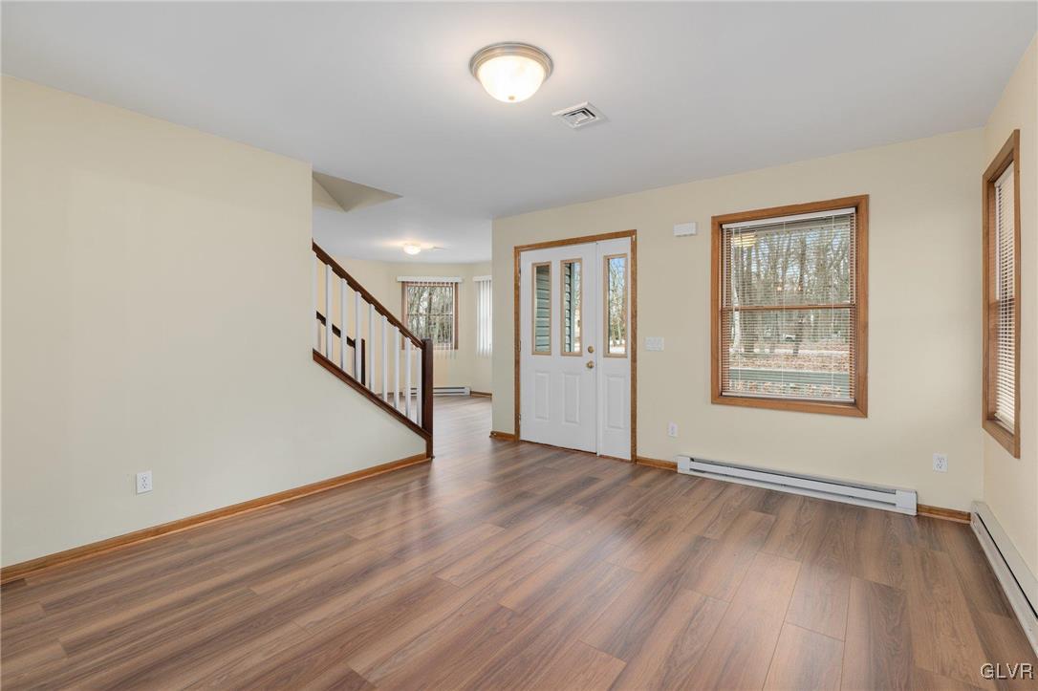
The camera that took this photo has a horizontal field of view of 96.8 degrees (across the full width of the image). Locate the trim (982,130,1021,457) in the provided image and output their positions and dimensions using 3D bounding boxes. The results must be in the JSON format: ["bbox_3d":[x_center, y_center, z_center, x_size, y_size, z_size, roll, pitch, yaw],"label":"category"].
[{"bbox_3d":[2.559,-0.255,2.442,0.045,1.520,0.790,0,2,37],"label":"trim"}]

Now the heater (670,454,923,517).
[{"bbox_3d":[1.972,1.008,3.455,1.530,0.158,0.065,0,2,37],"label":"heater"}]

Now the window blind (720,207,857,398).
[{"bbox_3d":[2.004,-0.276,3.479,0.868,1.370,0.035,0,2,37],"label":"window blind"}]

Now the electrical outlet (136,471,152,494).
[{"bbox_3d":[-2.166,0.792,2.673,0.010,0.117,0.072,0,2,37],"label":"electrical outlet"}]

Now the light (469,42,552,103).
[{"bbox_3d":[-0.035,-1.238,2.178,0.390,0.154,0.390,0,1,0],"label":"light"}]

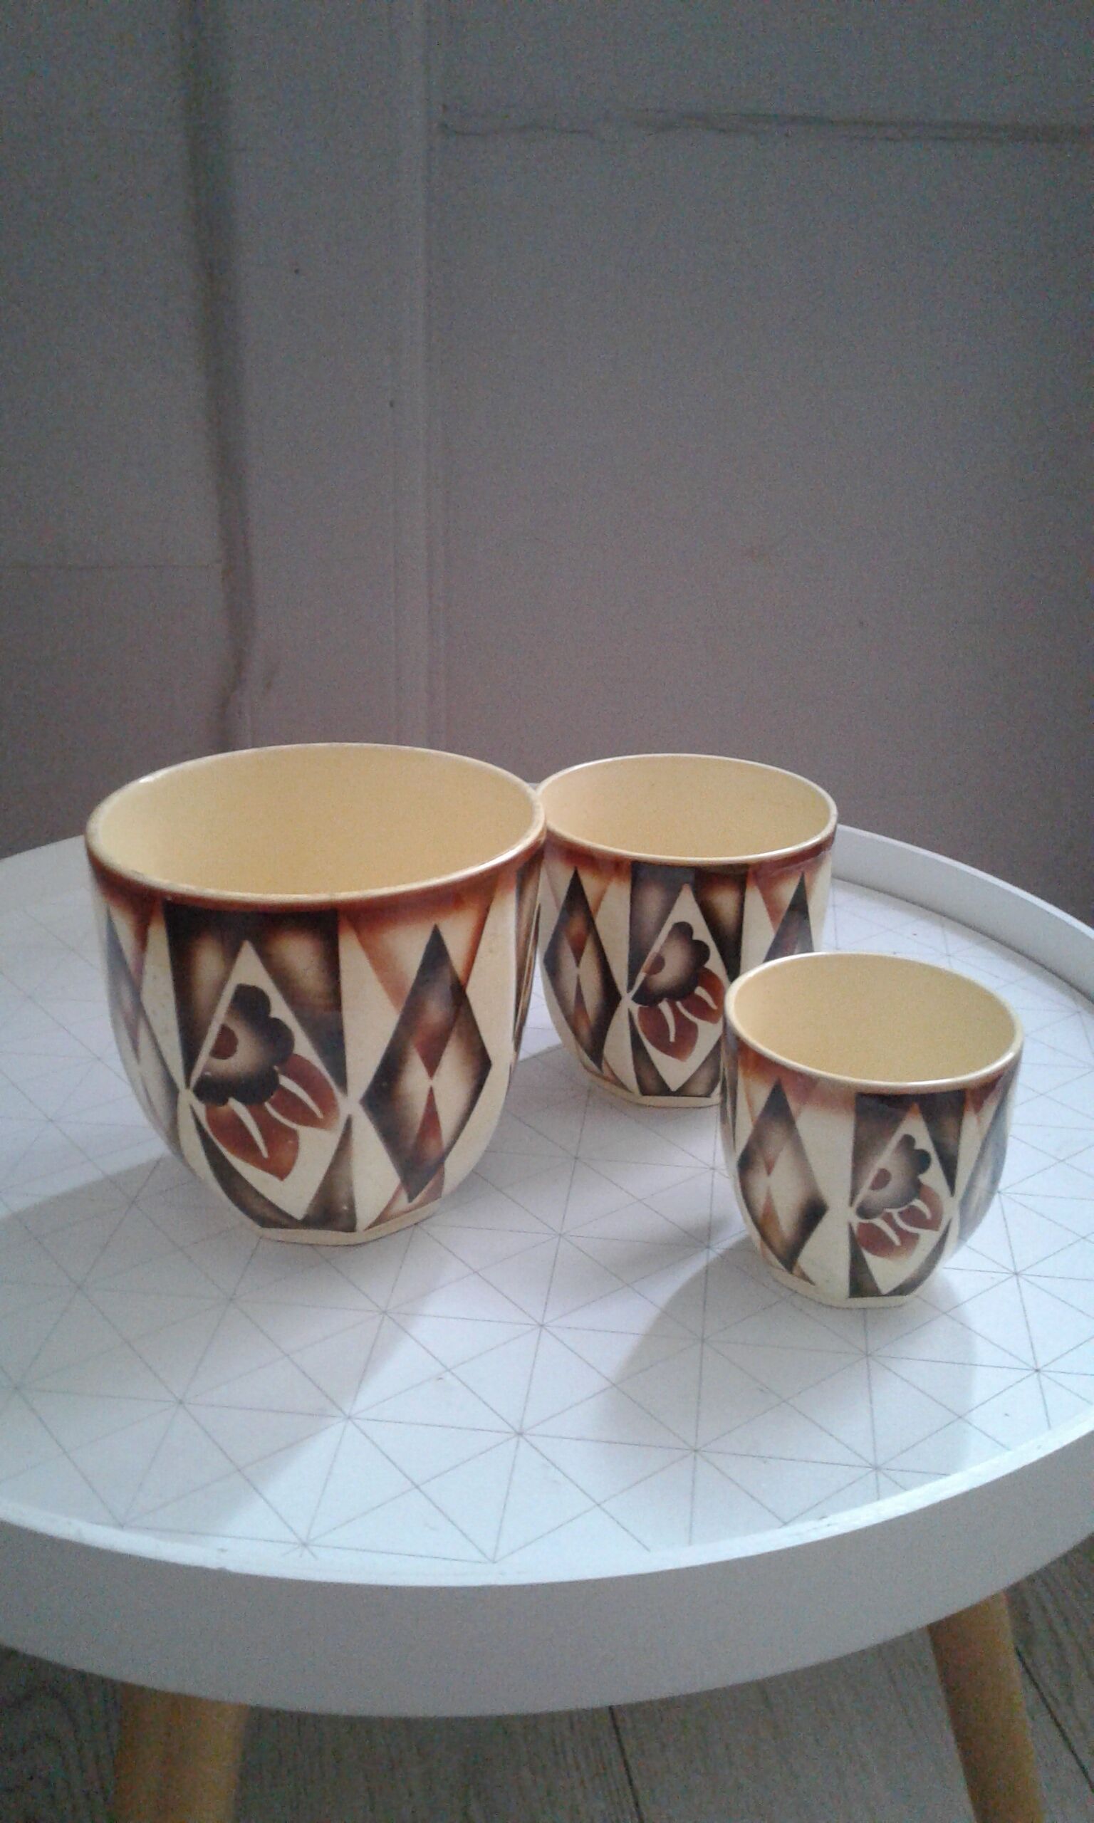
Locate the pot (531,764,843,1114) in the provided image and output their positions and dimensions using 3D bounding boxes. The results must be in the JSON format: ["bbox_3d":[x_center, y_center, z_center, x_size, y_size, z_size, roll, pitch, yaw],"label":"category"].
[{"bbox_3d":[0.048,0.008,0.548,0.106,0.099,0.106,0,24,0],"label":"pot"}]

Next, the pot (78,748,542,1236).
[{"bbox_3d":[-0.068,0.027,0.476,0.134,0.122,0.134,0,24,0],"label":"pot"}]

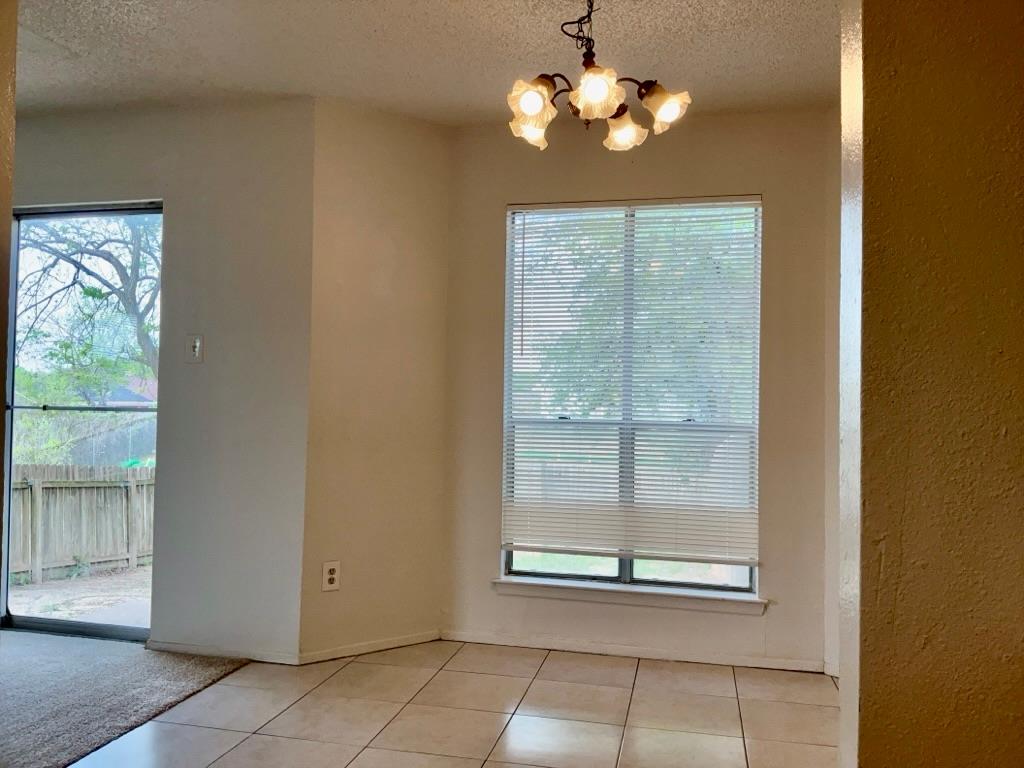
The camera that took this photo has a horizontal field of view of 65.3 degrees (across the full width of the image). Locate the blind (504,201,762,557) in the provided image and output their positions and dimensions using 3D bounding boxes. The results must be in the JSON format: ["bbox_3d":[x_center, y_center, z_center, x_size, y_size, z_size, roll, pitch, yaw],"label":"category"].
[{"bbox_3d":[0.532,-0.026,3.649,1.143,1.629,0.045,1,-2,13],"label":"blind"}]

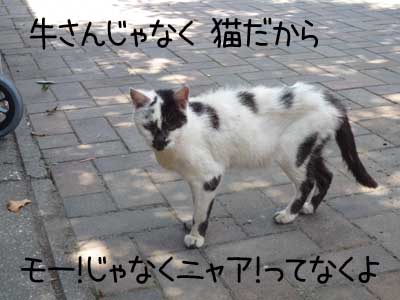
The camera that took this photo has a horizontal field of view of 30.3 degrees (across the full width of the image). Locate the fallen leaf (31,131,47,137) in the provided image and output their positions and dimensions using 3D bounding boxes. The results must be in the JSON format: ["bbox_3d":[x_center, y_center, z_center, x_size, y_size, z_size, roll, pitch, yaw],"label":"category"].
[{"bbox_3d":[-0.414,-0.042,1.895,0.042,0.010,0.024,-1,21,0],"label":"fallen leaf"}]

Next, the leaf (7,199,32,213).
[{"bbox_3d":[-0.362,0.109,1.482,0.053,0.015,0.037,-9,22,-20],"label":"leaf"}]

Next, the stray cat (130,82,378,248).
[{"bbox_3d":[0.117,0.006,1.345,0.490,0.294,0.150,-9,22,-21],"label":"stray cat"}]

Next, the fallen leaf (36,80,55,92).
[{"bbox_3d":[-0.481,-0.199,2.299,0.056,0.022,0.050,-1,21,0],"label":"fallen leaf"}]

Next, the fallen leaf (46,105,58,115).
[{"bbox_3d":[-0.417,-0.118,2.089,0.034,0.016,0.030,-1,21,0],"label":"fallen leaf"}]

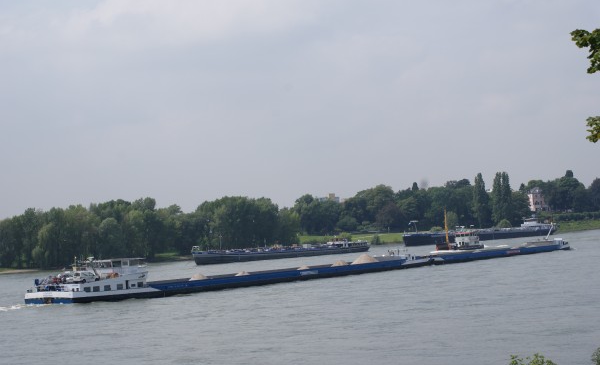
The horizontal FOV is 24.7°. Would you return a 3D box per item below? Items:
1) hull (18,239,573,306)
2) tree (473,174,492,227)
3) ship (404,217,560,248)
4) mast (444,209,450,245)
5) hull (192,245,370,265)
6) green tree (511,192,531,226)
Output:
[{"bbox_3d":[14.040,15.460,297.980,11.400,8.000,187.000,-4,-2,36],"label":"hull"},{"bbox_3d":[82.510,8.390,620.000,9.000,26.000,9.000,-3,-2,0],"label":"tree"},{"bbox_3d":[71.580,19.370,554.290,11.400,8.300,99.300,-5,-2,42],"label":"ship"},{"bbox_3d":[45.140,13.510,420.000,1.200,11.000,1.200,-3,-2,0],"label":"mast"},{"bbox_3d":[-6.140,23.080,455.200,9.500,4.000,84.600,-4,-2,39],"label":"hull"},{"bbox_3d":[99.960,11.790,620.000,9.000,16.500,9.000,-3,-2,0],"label":"green tree"}]

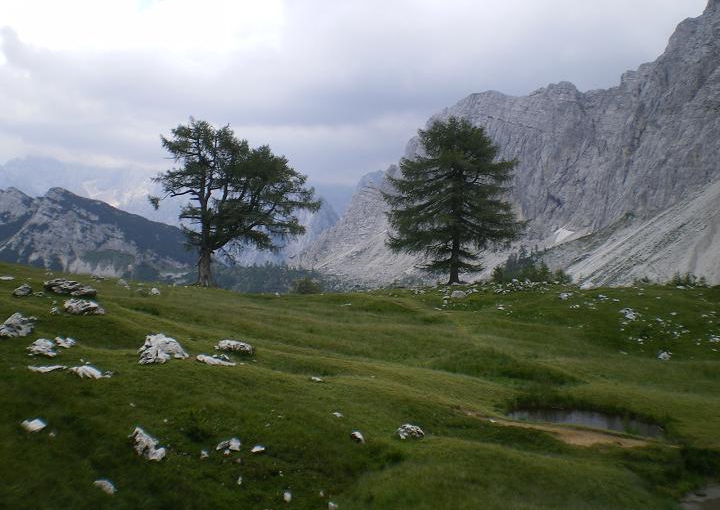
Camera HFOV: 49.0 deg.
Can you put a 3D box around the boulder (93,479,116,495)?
[{"bbox_3d":[-2.974,2.706,9.200,0.279,0.140,0.223,0,1,0],"label":"boulder"}]

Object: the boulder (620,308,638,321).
[{"bbox_3d":[12.957,2.861,38.000,0.865,0.586,0.692,0,1,0],"label":"boulder"}]

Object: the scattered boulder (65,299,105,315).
[{"bbox_3d":[-7.668,1.461,22.000,1.051,0.420,0.750,0,0,-19],"label":"scattered boulder"}]

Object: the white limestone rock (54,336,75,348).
[{"bbox_3d":[-7.638,2.243,20.500,0.571,0.258,0.428,0,1,0],"label":"white limestone rock"}]

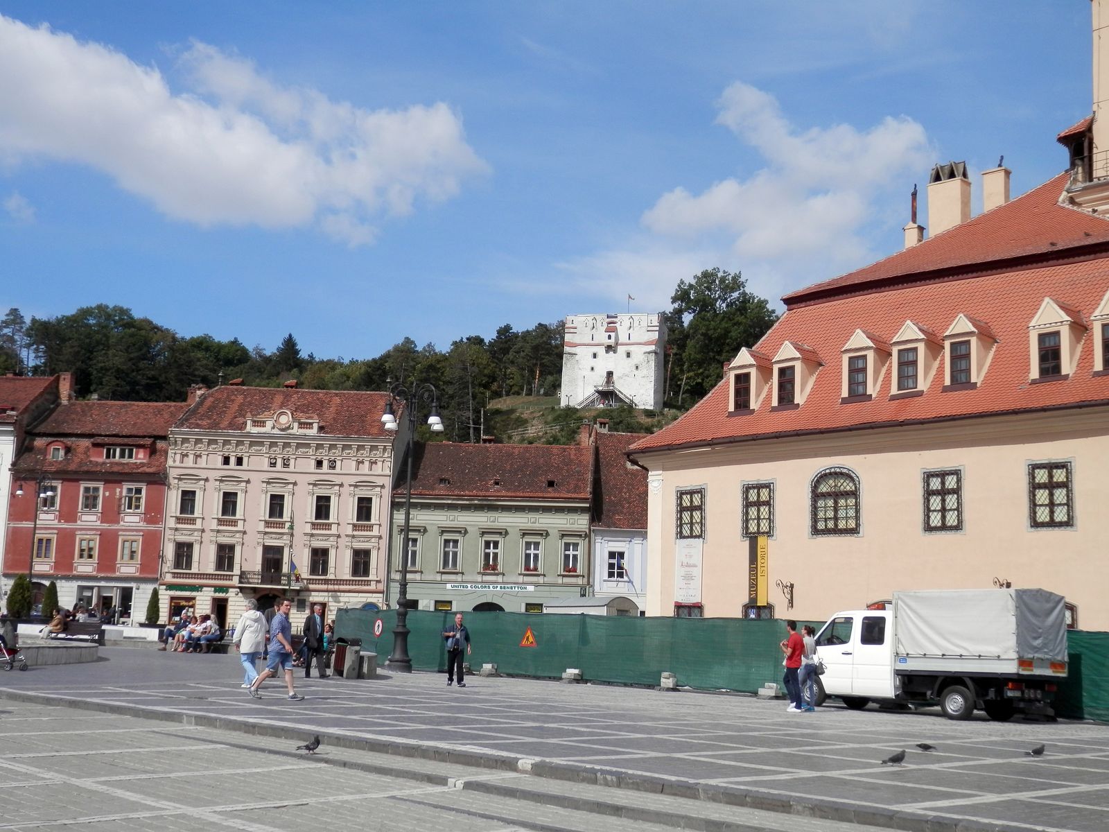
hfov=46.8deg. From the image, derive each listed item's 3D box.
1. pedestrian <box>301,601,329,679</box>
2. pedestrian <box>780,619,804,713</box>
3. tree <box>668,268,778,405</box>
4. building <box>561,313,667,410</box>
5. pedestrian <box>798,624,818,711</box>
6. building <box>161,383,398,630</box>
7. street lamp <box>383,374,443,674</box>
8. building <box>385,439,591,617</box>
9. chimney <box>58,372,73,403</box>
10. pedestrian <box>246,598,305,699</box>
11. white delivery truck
[{"bbox_3d":[-5.627,5.332,30.445,0.420,1.714,0.520,-7,-13,41],"label":"pedestrian"},{"bbox_3d":[4.698,4.942,25.313,0.420,1.790,0.460,-6,-12,37],"label":"pedestrian"},{"bbox_3d":[34.778,-16.361,264.476,21.500,27.500,20.000,2,-10,0],"label":"tree"},{"bbox_3d":[12.470,-9.568,264.373,18.600,19.253,16.000,0,-10,11],"label":"building"},{"bbox_3d":[5.000,4.979,25.284,0.380,1.670,0.420,-7,-13,42],"label":"pedestrian"},{"bbox_3d":[-17.967,6.859,89.066,14.590,17.606,14.000,2,-10,-2],"label":"building"},{"bbox_3d":[-4.346,3.148,37.626,1.750,8.551,1.750,2,-10,0],"label":"street lamp"},{"bbox_3d":[-4.119,9.018,92.310,13.460,14.000,11.000,1,-10,2],"label":"building"},{"bbox_3d":[-33.716,-1.945,88.500,0.850,2.200,0.800,2,-10,0],"label":"chimney"},{"bbox_3d":[-4.929,4.127,22.607,0.900,1.760,0.520,-2,-10,20],"label":"pedestrian"},{"bbox_3d":[7.726,5.064,27.492,2.069,2.620,5.812,11,-14,-41],"label":"white delivery truck"}]

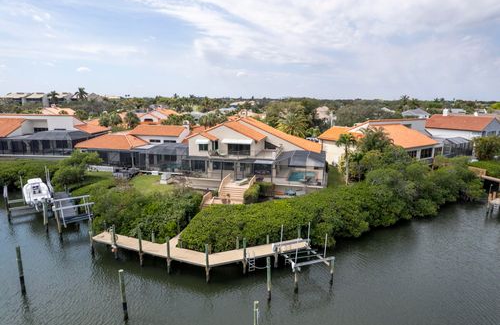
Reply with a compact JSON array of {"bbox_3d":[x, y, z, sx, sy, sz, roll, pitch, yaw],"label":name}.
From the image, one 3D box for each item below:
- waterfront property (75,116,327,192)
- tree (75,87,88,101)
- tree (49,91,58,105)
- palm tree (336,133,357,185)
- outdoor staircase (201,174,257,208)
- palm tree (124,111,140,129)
[{"bbox_3d":[-6.300,-2.660,48.020,33.950,8.440,18.430,4,12,17],"label":"waterfront property"},{"bbox_3d":[-54.820,-17.010,100.500,4.850,14.650,4.850,0,12,0],"label":"tree"},{"bbox_3d":[-70.170,-18.660,110.070,4.460,13.930,4.460,0,12,0],"label":"tree"},{"bbox_3d":[12.600,-0.470,40.350,2.520,7.120,2.520,0,12,0],"label":"palm tree"},{"bbox_3d":[-2.420,3.400,36.910,5.140,2.520,4.660,5,13,22],"label":"outdoor staircase"},{"bbox_3d":[-27.730,-7.980,72.670,3.780,8.490,3.780,0,12,0],"label":"palm tree"}]

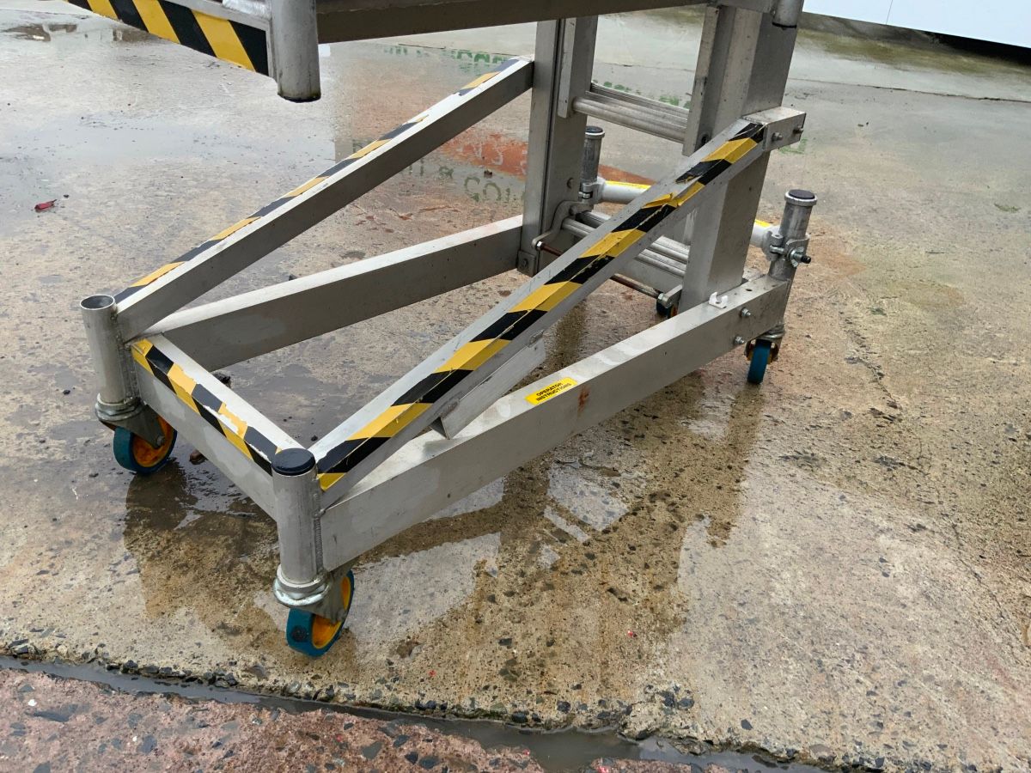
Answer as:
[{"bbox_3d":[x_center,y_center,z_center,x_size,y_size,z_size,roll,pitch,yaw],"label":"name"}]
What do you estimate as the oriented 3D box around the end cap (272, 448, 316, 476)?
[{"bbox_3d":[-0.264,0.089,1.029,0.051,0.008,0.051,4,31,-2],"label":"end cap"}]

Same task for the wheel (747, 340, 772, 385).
[{"bbox_3d":[0.554,-0.067,1.951,0.036,0.125,0.125,14,32,14],"label":"wheel"}]

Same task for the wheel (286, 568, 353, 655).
[{"bbox_3d":[-0.271,0.312,1.213,0.036,0.125,0.125,14,32,14],"label":"wheel"}]

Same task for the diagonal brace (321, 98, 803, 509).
[{"bbox_3d":[0.123,-0.179,1.303,0.053,0.081,1.080,30,58,35],"label":"diagonal brace"}]

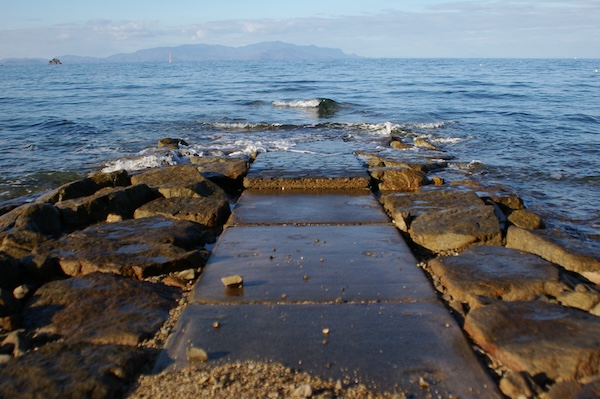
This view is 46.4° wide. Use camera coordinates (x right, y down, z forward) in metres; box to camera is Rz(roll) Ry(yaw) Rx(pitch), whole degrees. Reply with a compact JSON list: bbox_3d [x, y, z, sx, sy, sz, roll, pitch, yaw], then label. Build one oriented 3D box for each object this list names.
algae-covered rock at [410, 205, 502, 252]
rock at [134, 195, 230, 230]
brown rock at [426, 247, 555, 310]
[{"bbox_3d":[1.747,0.312,7.978,0.970,0.310,1.164,0,11,0],"label":"algae-covered rock"},{"bbox_3d":[-1.429,0.184,8.864,1.076,0.320,0.921,0,11,0],"label":"rock"},{"bbox_3d":[1.652,0.677,6.098,0.970,0.262,1.212,0,11,0],"label":"brown rock"}]

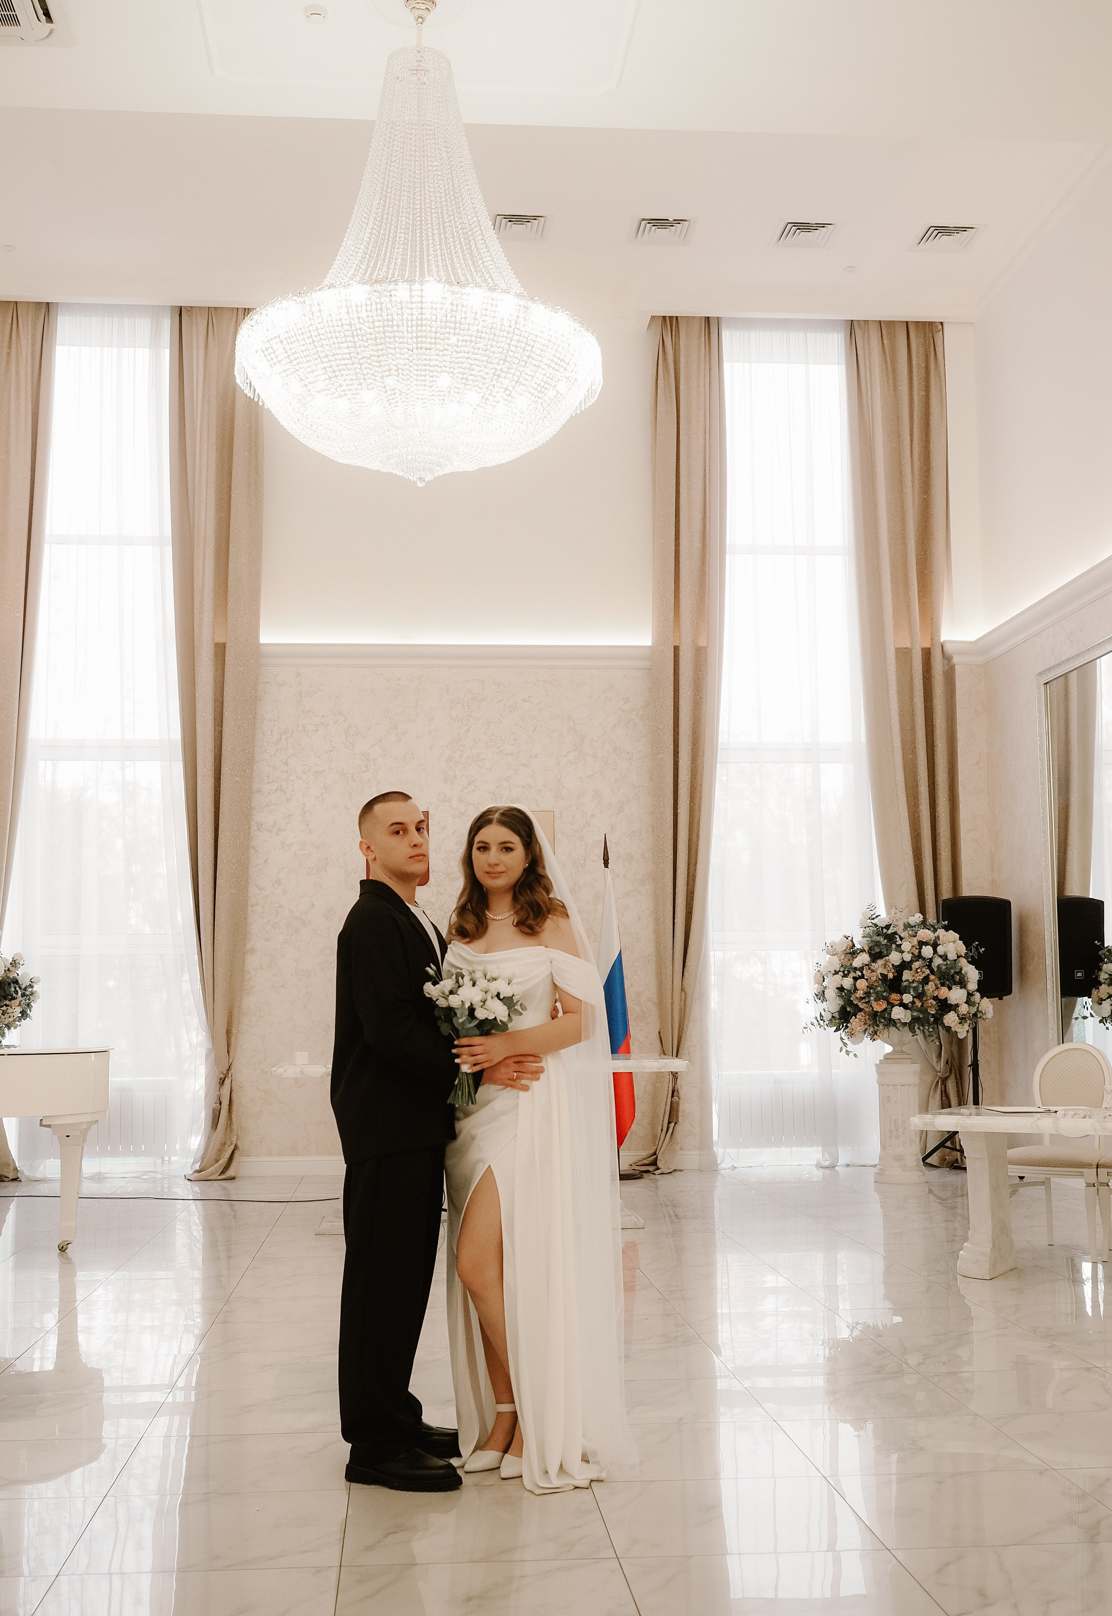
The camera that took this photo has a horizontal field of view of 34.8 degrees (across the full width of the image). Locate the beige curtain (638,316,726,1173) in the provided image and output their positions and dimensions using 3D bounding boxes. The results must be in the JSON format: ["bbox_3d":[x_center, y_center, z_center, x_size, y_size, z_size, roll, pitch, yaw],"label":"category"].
[{"bbox_3d":[0.950,-0.554,13.191,0.740,6.430,0.260,0,-6,-5],"label":"beige curtain"}]

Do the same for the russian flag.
[{"bbox_3d":[0.415,1.314,12.461,0.300,2.100,0.240,0,-6,-5],"label":"russian flag"}]

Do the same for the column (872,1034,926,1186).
[{"bbox_3d":[2.366,2.047,12.255,0.360,1.030,0.360,-2,-7,11],"label":"column"}]

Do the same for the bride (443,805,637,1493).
[{"bbox_3d":[-0.053,0.873,4.736,0.460,1.680,0.480,-3,-7,19],"label":"bride"}]

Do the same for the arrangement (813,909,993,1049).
[{"bbox_3d":[2.361,1.202,12.351,1.260,1.010,1.120,-2,-7,11],"label":"arrangement"}]

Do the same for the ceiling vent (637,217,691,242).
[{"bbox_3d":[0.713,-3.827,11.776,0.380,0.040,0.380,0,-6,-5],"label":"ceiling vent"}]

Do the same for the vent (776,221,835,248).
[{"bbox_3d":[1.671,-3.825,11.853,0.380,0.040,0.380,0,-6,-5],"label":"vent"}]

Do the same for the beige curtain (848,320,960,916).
[{"bbox_3d":[2.644,-0.551,13.332,0.760,6.430,0.260,0,-6,-5],"label":"beige curtain"}]

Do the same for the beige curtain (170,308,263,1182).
[{"bbox_3d":[-2.498,-0.547,12.902,0.700,6.400,0.260,0,-6,-5],"label":"beige curtain"}]

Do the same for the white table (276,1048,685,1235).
[{"bbox_3d":[-0.436,1.861,9.927,2.220,0.900,1.150,0,-6,-5],"label":"white table"}]

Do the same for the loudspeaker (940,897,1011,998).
[{"bbox_3d":[2.988,0.992,12.603,0.470,0.700,0.370,-2,-7,14],"label":"loudspeaker"}]

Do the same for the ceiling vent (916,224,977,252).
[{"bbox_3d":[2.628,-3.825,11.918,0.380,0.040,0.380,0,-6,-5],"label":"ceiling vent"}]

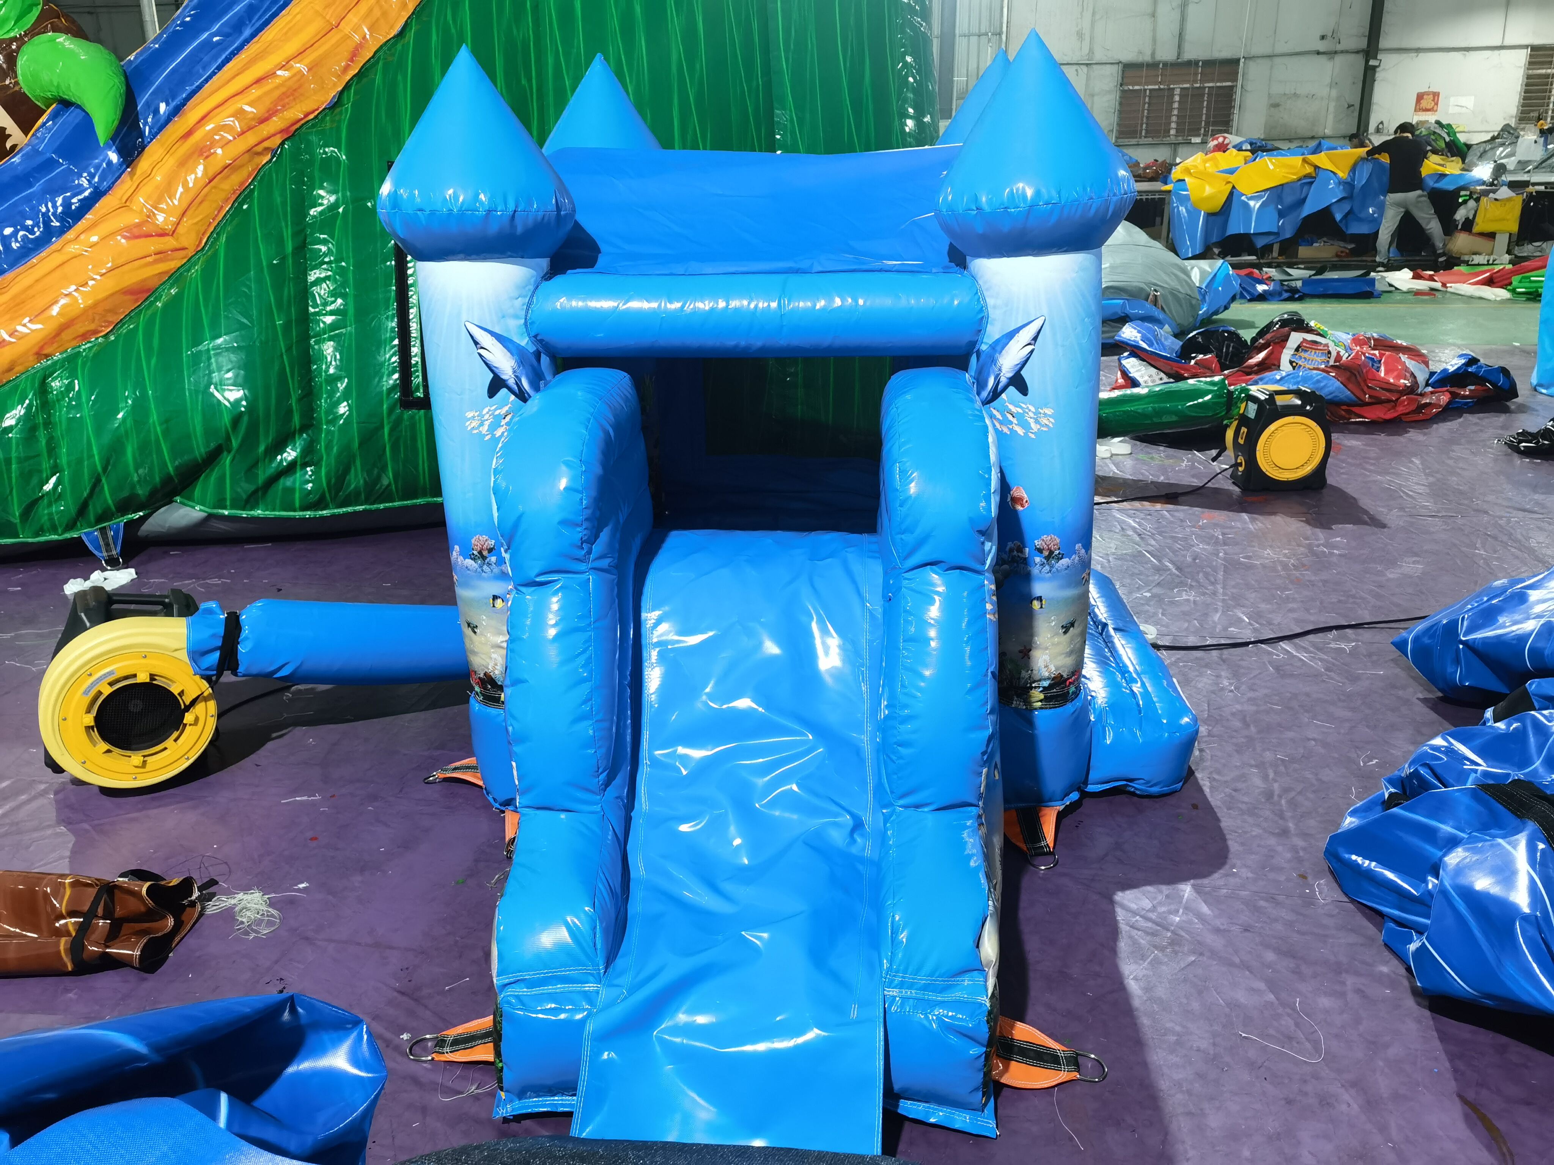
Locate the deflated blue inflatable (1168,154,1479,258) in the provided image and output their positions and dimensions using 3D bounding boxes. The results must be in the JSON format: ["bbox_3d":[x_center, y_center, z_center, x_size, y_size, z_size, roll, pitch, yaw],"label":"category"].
[{"bbox_3d":[6.181,-4.274,13.699,3.450,1.133,1.339,1,19,5],"label":"deflated blue inflatable"}]

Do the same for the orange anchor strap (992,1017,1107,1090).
[{"bbox_3d":[0.372,0.633,1.670,0.163,0.042,0.131,5,19,17],"label":"orange anchor strap"}]

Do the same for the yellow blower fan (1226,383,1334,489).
[{"bbox_3d":[1.928,-0.577,4.678,0.346,0.378,0.304,0,19,2],"label":"yellow blower fan"}]

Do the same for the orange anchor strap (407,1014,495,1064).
[{"bbox_3d":[-0.454,0.631,1.715,0.147,0.042,0.110,-5,19,-11],"label":"orange anchor strap"}]

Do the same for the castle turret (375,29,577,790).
[{"bbox_3d":[-0.499,-0.241,2.227,0.341,1.365,0.341,-1,19,3],"label":"castle turret"}]

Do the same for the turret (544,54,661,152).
[{"bbox_3d":[-0.395,-0.565,3.060,0.341,1.417,0.341,-1,19,3],"label":"turret"}]

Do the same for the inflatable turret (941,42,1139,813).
[{"bbox_3d":[0.459,-0.254,2.205,0.341,1.375,0.341,-2,19,3],"label":"inflatable turret"}]

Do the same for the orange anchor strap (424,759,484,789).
[{"bbox_3d":[-0.653,0.379,2.471,0.142,0.047,0.105,-4,19,-8],"label":"orange anchor strap"}]

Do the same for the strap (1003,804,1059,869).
[{"bbox_3d":[0.469,0.458,2.193,0.126,0.042,0.178,-1,18,0],"label":"strap"}]

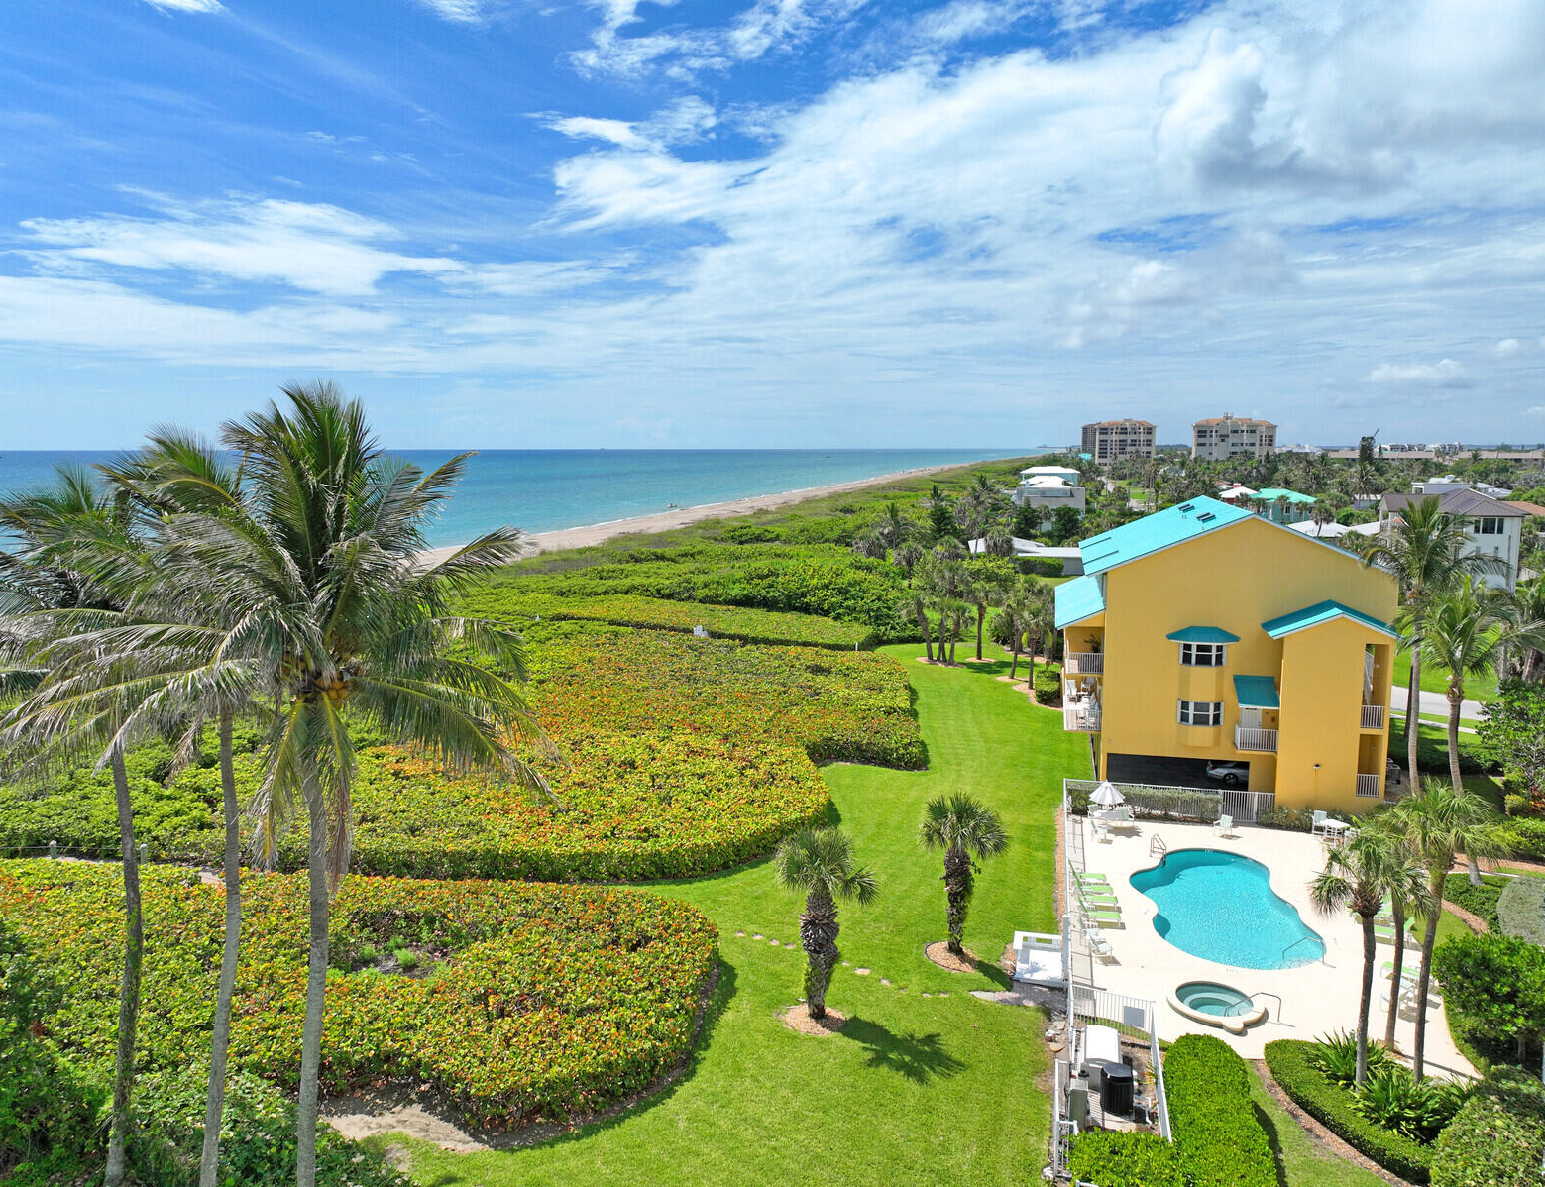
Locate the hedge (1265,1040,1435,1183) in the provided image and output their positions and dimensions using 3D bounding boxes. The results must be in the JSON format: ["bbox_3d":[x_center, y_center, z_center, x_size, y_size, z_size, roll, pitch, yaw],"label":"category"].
[{"bbox_3d":[14.450,13.114,27.873,1.600,0.650,5.400,-1,8,-5],"label":"hedge"}]

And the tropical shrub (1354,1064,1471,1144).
[{"bbox_3d":[16.949,13.388,29.035,2.700,1.200,2.000,5,9,32],"label":"tropical shrub"}]

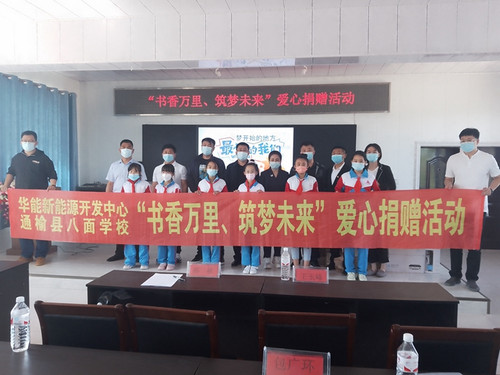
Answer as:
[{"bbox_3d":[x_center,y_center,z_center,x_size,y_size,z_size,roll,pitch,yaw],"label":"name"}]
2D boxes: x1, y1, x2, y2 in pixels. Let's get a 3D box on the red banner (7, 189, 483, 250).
[{"bbox_3d":[-0.298,0.360,4.835,5.879,0.680,0.100,1,3,8],"label":"red banner"}]

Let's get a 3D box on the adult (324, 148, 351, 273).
[{"bbox_3d":[1.219,0.270,5.178,0.500,1.621,0.320,1,4,13],"label":"adult"}]

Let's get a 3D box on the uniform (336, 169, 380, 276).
[{"bbox_3d":[1.336,0.436,4.801,0.530,1.399,0.280,1,3,6],"label":"uniform"}]

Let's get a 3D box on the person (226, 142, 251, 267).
[{"bbox_3d":[-0.093,0.224,5.353,0.500,1.674,0.320,1,4,3],"label":"person"}]

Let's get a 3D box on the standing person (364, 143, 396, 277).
[{"bbox_3d":[1.616,0.282,4.950,0.470,1.661,0.300,2,4,20],"label":"standing person"}]

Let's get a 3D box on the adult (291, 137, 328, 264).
[{"bbox_3d":[0.848,0.239,5.392,0.500,1.686,0.300,1,3,8],"label":"adult"}]

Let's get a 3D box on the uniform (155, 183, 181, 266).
[{"bbox_3d":[-1.097,0.470,5.233,0.360,1.156,0.280,1,3,8],"label":"uniform"}]

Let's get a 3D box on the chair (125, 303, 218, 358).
[{"bbox_3d":[-0.326,0.990,2.057,0.460,0.890,0.540,1,3,11],"label":"chair"}]

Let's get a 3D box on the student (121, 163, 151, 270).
[{"bbox_3d":[-1.494,0.375,5.119,0.410,1.391,0.280,0,4,-3],"label":"student"}]

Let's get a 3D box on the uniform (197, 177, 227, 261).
[{"bbox_3d":[-0.477,0.445,5.171,0.390,1.195,0.280,1,3,8],"label":"uniform"}]

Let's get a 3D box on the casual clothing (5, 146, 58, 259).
[{"bbox_3d":[-3.062,0.230,5.466,0.680,1.603,0.320,0,3,-2],"label":"casual clothing"}]

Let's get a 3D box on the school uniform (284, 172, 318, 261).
[{"bbox_3d":[0.662,0.390,4.936,0.420,1.122,0.270,1,4,7],"label":"school uniform"}]

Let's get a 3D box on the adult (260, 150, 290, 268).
[{"bbox_3d":[0.343,0.291,5.238,0.450,1.561,0.300,1,4,7],"label":"adult"}]

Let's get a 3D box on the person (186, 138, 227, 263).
[{"bbox_3d":[-0.597,0.172,5.518,0.530,1.749,0.340,1,4,5],"label":"person"}]

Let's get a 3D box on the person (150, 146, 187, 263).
[{"bbox_3d":[-1.133,0.221,5.564,0.480,1.676,0.300,1,3,8],"label":"person"}]

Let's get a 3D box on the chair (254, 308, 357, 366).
[{"bbox_3d":[0.289,1.015,2.066,0.453,0.900,0.540,1,4,6],"label":"chair"}]

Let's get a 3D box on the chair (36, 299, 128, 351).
[{"bbox_3d":[-0.774,0.989,2.136,0.450,0.920,0.550,1,3,6],"label":"chair"}]

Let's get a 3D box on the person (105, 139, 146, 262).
[{"bbox_3d":[-1.732,0.177,5.536,0.530,1.726,0.340,0,4,-5],"label":"person"}]

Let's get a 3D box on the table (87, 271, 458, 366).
[{"bbox_3d":[0.108,1.033,2.696,2.390,0.735,0.395,1,3,6],"label":"table"}]

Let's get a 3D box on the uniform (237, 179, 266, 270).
[{"bbox_3d":[0.025,0.476,5.112,0.360,1.149,0.280,1,3,8],"label":"uniform"}]

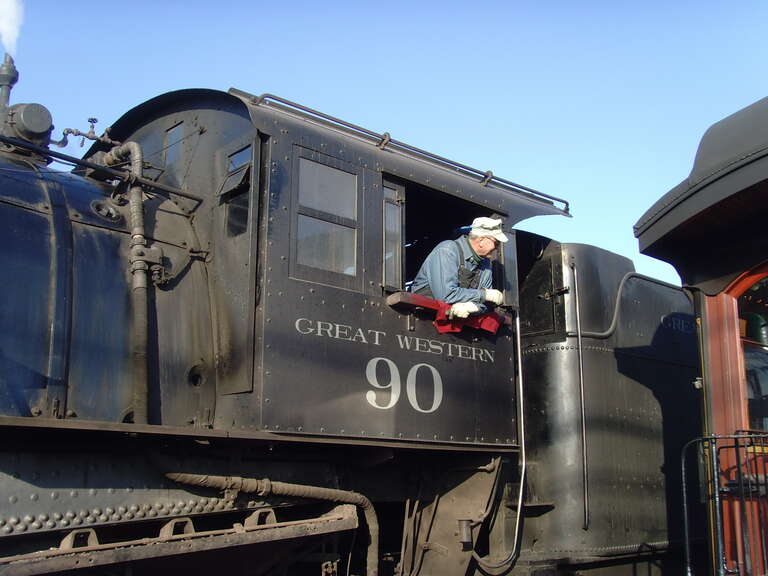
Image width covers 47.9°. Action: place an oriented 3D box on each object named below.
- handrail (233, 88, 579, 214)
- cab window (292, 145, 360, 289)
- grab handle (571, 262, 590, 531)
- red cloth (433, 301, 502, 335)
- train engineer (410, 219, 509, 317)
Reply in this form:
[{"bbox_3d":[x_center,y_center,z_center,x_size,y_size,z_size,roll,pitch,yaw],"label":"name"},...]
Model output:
[{"bbox_3d":[0.338,-0.913,6.181,3.286,0.081,0.080,12,-17,-41],"label":"handrail"},{"bbox_3d":[-0.343,-0.421,5.329,0.548,0.812,0.060,12,-17,-41],"label":"cab window"},{"bbox_3d":[1.553,0.825,6.837,0.050,2.104,0.080,3,-13,-12],"label":"grab handle"},{"bbox_3d":[0.566,0.209,5.727,0.554,0.167,0.180,12,-17,-41],"label":"red cloth"},{"bbox_3d":[0.444,0.143,5.989,0.620,1.300,0.550,-9,-16,35],"label":"train engineer"}]

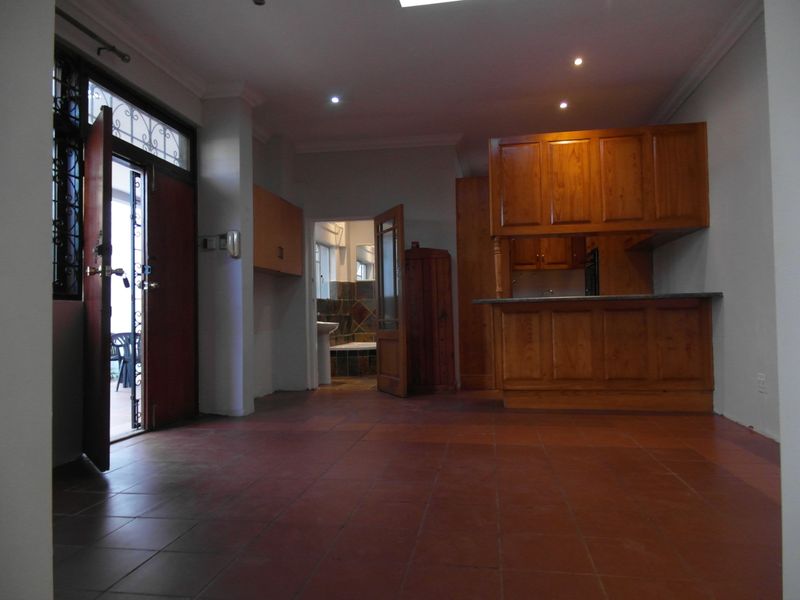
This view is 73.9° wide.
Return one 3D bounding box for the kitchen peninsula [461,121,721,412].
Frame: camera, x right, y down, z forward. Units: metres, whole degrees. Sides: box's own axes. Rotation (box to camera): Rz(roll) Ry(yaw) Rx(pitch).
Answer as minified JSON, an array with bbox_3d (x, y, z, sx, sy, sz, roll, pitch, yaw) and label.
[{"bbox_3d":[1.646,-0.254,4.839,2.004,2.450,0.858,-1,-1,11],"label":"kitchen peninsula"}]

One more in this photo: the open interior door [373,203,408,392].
[{"bbox_3d":[-0.107,0.010,5.784,0.042,2.013,0.742,0,-2,-22],"label":"open interior door"}]

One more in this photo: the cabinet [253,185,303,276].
[{"bbox_3d":[-1.408,-0.679,5.558,0.350,0.761,1.312,-1,-1,9],"label":"cabinet"}]

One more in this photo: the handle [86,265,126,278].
[{"bbox_3d":[-1.726,-0.163,3.123,0.175,0.074,0.122,0,-2,-40],"label":"handle"}]

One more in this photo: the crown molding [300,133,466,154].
[{"bbox_3d":[-0.265,-1.808,6.146,1.978,0.105,0.105,-1,-1,9],"label":"crown molding"}]

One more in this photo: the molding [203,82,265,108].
[{"bbox_3d":[-1.517,-1.826,4.795,0.472,0.105,0.420,-1,-1,9],"label":"molding"}]

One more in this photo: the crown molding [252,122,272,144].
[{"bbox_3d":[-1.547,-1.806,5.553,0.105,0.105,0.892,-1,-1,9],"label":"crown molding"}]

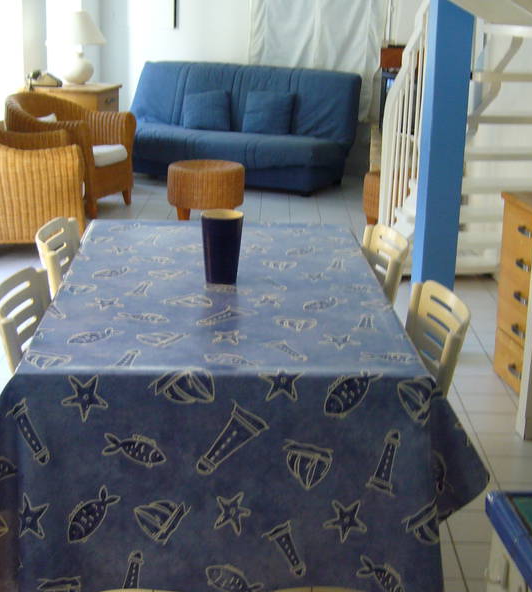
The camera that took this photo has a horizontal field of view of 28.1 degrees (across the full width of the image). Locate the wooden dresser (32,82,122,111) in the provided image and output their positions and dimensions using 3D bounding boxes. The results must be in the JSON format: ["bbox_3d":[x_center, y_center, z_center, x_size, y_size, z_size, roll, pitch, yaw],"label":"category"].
[{"bbox_3d":[-1.421,-1.174,7.916,0.570,0.740,0.520,5,17,14],"label":"wooden dresser"}]

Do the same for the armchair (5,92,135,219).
[{"bbox_3d":[-1.348,-0.971,7.198,0.730,0.760,0.700,7,18,20],"label":"armchair"}]

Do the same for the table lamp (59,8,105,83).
[{"bbox_3d":[-1.383,-1.845,7.925,0.360,0.540,0.360,1,17,0],"label":"table lamp"}]

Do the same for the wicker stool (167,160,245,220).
[{"bbox_3d":[-0.414,-0.693,7.180,0.520,0.360,0.520,1,16,0],"label":"wicker stool"}]

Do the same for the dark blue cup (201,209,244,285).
[{"bbox_3d":[-0.114,-0.128,2.787,0.107,0.177,0.107,1,17,0],"label":"dark blue cup"}]

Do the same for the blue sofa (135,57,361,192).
[{"bbox_3d":[-0.304,-1.408,8.756,1.930,0.890,0.930,8,17,24],"label":"blue sofa"}]

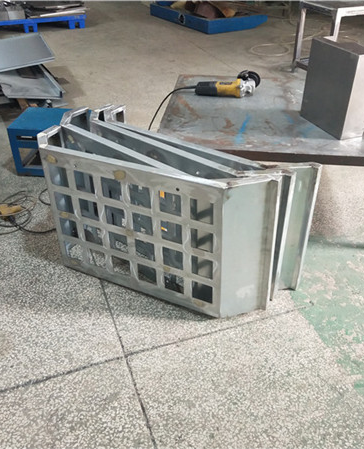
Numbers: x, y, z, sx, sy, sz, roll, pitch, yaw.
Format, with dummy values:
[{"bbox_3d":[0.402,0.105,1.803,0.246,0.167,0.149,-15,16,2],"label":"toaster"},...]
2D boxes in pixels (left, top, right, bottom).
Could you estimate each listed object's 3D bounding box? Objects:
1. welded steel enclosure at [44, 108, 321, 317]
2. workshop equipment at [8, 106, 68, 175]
[{"bbox_3d":[-0.026,-0.070,2.059,1.040,0.553,0.479,15,36,21],"label":"welded steel enclosure"},{"bbox_3d":[-0.696,-0.448,2.866,0.374,0.286,0.292,4,34,6],"label":"workshop equipment"}]

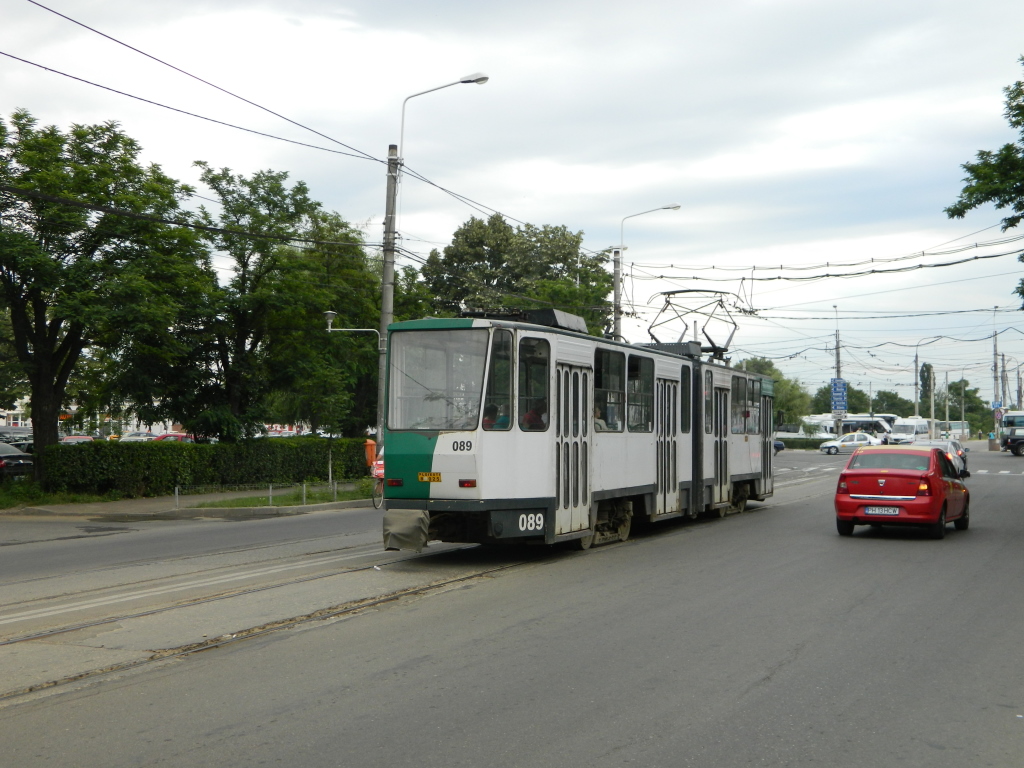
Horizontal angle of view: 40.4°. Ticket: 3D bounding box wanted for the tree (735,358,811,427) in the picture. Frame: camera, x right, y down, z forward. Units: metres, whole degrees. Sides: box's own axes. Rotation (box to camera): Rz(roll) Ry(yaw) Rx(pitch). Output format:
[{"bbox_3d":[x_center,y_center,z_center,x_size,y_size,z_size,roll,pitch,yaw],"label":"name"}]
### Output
[{"bbox_3d":[21.838,1.793,117.014,6.400,7.880,6.200,0,-2,0],"label":"tree"}]

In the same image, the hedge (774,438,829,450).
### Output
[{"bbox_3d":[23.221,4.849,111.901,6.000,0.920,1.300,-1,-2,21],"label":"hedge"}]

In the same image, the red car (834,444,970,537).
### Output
[{"bbox_3d":[6.760,1.775,23.850,1.760,1.520,4.270,-1,-2,25],"label":"red car"}]

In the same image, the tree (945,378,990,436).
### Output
[{"bbox_3d":[71.428,4.034,218.017,7.200,9.490,7.000,-1,-2,21],"label":"tree"}]

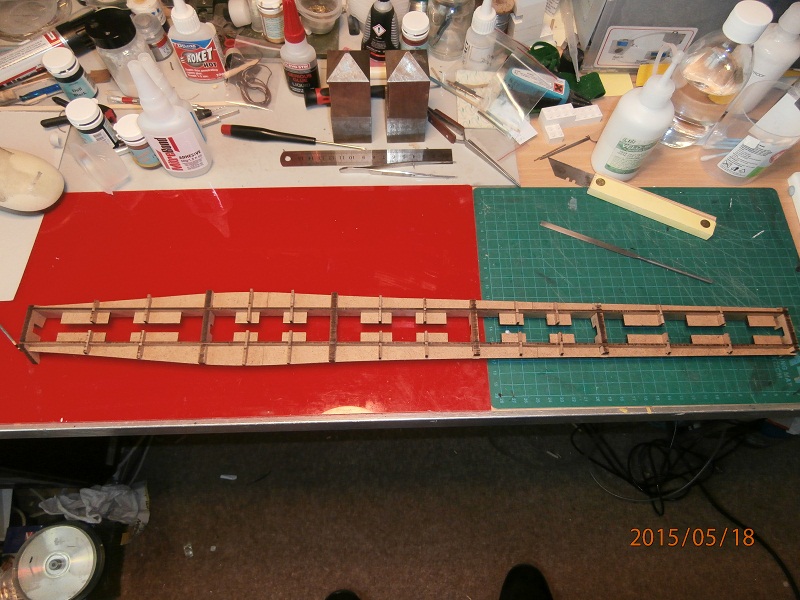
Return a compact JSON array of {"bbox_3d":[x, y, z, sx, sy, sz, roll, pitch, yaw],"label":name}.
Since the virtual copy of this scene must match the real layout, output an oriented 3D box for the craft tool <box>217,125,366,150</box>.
[{"bbox_3d":[-0.106,-0.158,0.548,0.145,0.013,0.013,8,67,3],"label":"craft tool"}]

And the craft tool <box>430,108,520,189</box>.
[{"bbox_3d":[0.068,-0.154,0.551,0.017,0.010,0.137,-41,73,-17],"label":"craft tool"}]

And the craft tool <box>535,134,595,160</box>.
[{"bbox_3d":[0.165,-0.153,0.562,0.067,0.004,0.006,-24,69,-11],"label":"craft tool"}]

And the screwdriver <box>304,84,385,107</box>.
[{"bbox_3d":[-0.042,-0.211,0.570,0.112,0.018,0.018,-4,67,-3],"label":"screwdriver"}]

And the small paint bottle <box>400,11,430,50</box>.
[{"bbox_3d":[0.017,-0.283,0.602,0.033,0.044,0.033,0,65,-1],"label":"small paint bottle"}]

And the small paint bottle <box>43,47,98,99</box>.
[{"bbox_3d":[-0.339,-0.231,0.572,0.033,0.044,0.033,0,65,-1],"label":"small paint bottle"}]

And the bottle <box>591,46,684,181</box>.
[{"bbox_3d":[0.220,-0.168,0.496,0.051,0.137,0.051,8,67,3],"label":"bottle"}]

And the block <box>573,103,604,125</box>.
[{"bbox_3d":[0.195,-0.194,0.583,0.031,0.011,0.016,-12,66,-6],"label":"block"}]

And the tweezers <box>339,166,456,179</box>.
[{"bbox_3d":[-0.002,-0.128,0.550,0.118,0.009,0.017,-1,65,-1],"label":"tweezers"}]

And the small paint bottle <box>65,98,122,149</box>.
[{"bbox_3d":[-0.299,-0.170,0.545,0.033,0.044,0.033,5,65,1],"label":"small paint bottle"}]

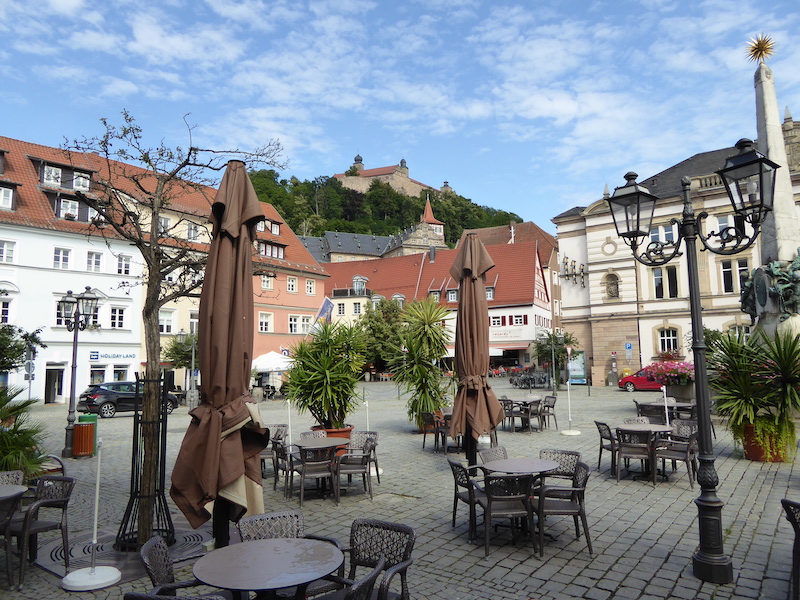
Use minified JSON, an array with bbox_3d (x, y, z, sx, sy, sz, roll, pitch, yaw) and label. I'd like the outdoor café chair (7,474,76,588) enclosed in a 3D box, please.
[{"bbox_3d":[-3.446,2.116,5.293,0.580,0.810,0.590,-5,-7,30],"label":"outdoor café chair"}]

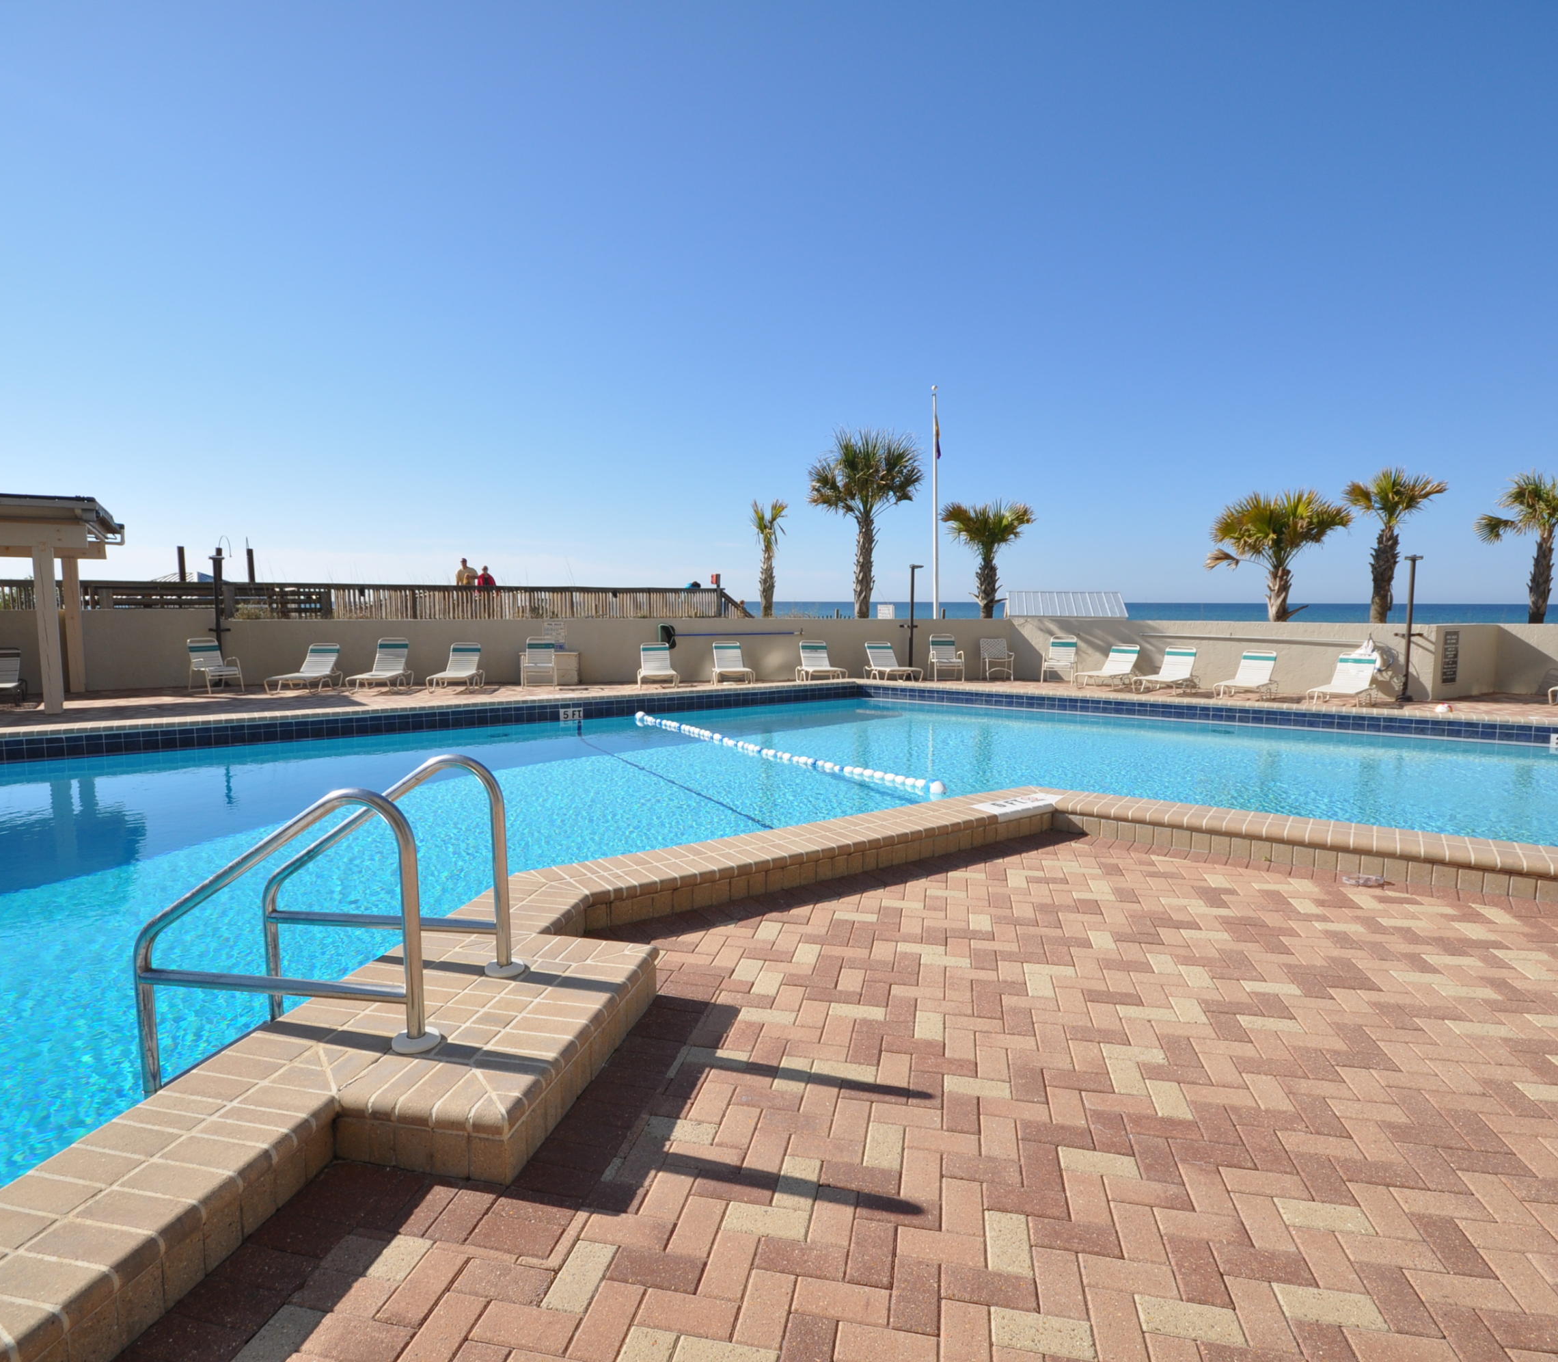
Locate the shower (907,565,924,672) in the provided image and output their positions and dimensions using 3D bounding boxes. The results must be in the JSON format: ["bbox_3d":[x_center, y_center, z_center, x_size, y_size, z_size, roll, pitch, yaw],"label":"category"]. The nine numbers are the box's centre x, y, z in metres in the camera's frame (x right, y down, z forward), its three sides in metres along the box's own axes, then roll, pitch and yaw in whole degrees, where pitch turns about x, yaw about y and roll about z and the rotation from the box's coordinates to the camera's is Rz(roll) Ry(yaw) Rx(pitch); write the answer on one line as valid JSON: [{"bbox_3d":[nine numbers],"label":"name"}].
[{"bbox_3d":[2.743,-1.175,17.473,0.420,2.354,0.400,0,5,0],"label":"shower"}]

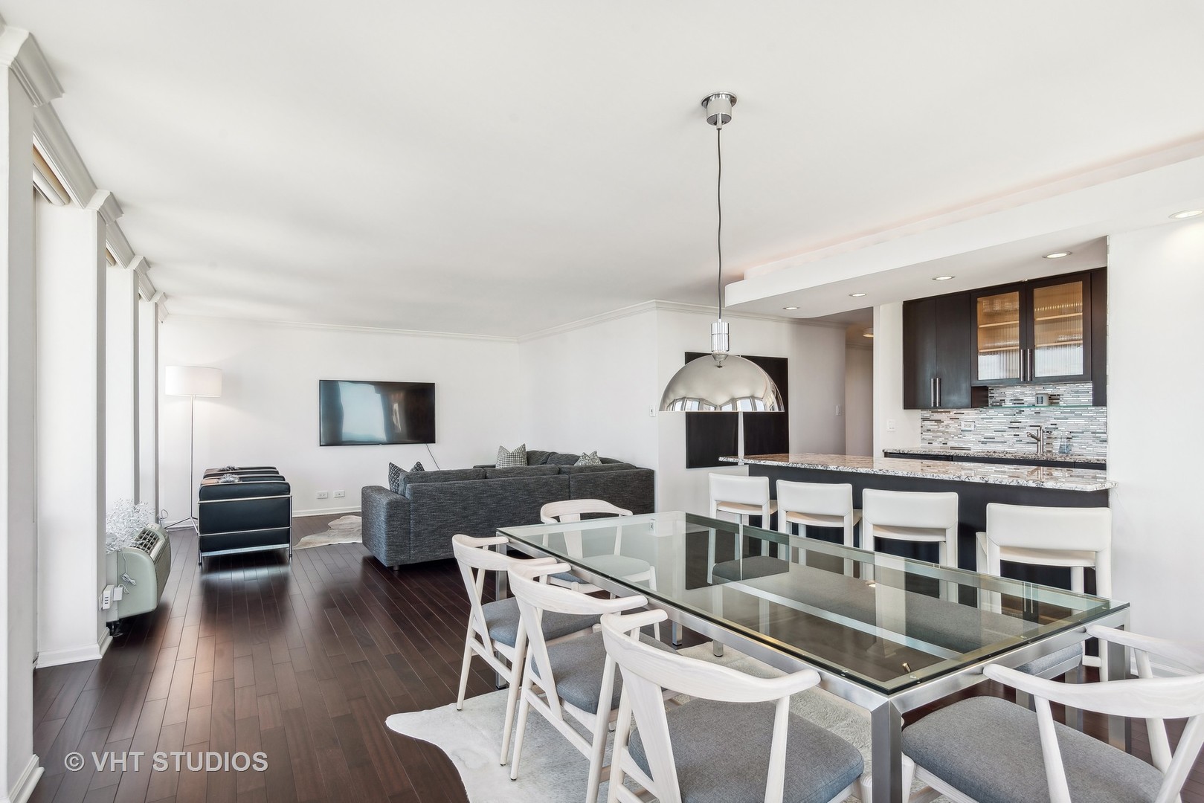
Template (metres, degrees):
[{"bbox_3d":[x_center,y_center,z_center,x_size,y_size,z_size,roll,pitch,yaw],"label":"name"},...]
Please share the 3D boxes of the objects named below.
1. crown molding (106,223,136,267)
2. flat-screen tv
[{"bbox_3d":[-3.129,-1.033,3.663,0.077,0.105,1.100,0,-2,-33],"label":"crown molding"},{"bbox_3d":[-2.938,0.160,7.534,1.440,0.833,0.060,0,-2,-33],"label":"flat-screen tv"}]

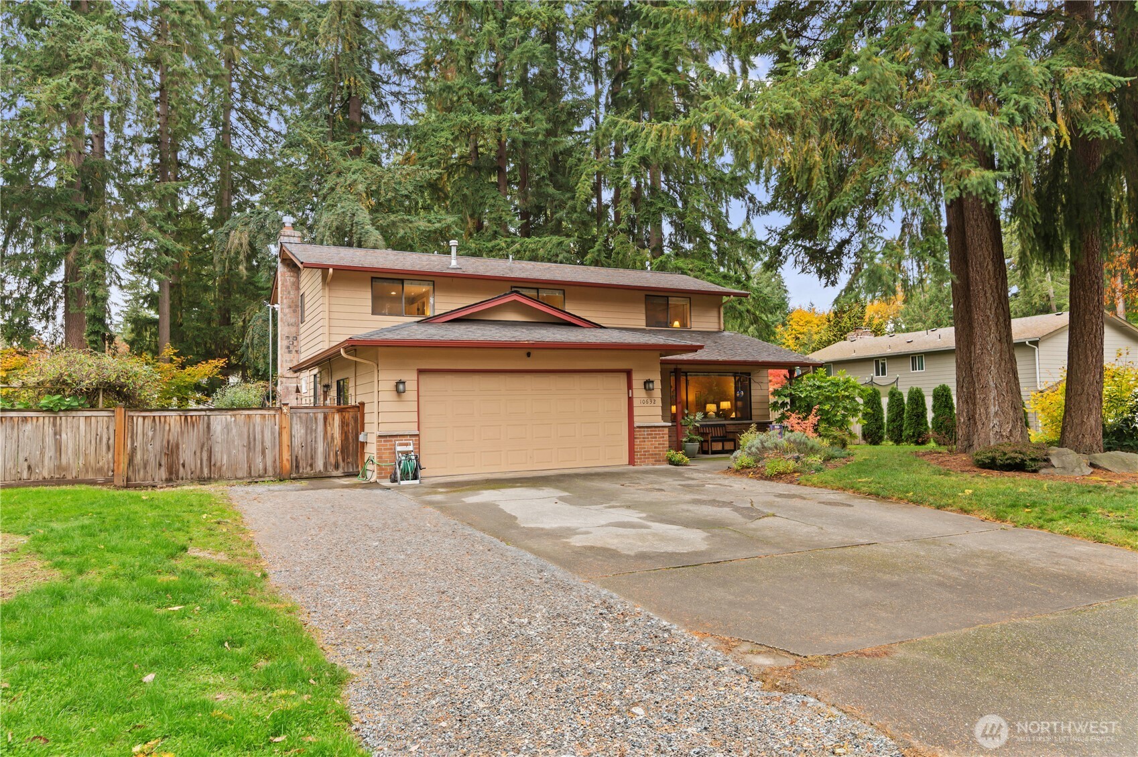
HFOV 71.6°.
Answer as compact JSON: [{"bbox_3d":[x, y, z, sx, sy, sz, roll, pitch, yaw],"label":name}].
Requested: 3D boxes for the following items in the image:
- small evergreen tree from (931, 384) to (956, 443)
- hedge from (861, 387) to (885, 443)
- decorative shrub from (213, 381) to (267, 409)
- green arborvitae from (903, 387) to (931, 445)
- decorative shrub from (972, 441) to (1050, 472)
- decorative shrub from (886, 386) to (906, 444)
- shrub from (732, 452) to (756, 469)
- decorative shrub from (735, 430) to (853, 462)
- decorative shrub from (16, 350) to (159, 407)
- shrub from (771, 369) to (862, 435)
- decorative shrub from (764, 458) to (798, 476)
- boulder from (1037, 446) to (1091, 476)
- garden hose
[{"bbox_3d":[12.611,1.201,26.600,0.860,2.000,0.860,0,-3,-26],"label":"small evergreen tree"},{"bbox_3d":[10.245,1.287,26.600,0.720,1.980,0.720,-2,-3,21],"label":"hedge"},{"bbox_3d":[-8.738,1.211,21.000,1.500,2.250,1.500,0,-3,-26],"label":"decorative shrub"},{"bbox_3d":[11.904,1.255,27.000,0.860,1.960,0.860,0,-3,-26],"label":"green arborvitae"},{"bbox_3d":[9.132,1.575,16.300,1.500,0.620,1.350,0,-3,-26],"label":"decorative shrub"},{"bbox_3d":[11.023,1.272,26.600,0.640,1.960,0.640,-2,-3,22],"label":"decorative shrub"},{"bbox_3d":[3.629,1.726,16.400,0.500,0.330,0.460,-2,-3,12],"label":"shrub"},{"bbox_3d":[4.938,1.500,17.400,2.100,0.690,1.300,0,-3,-26],"label":"decorative shrub"},{"bbox_3d":[-11.424,0.784,18.700,3.200,2.980,2.400,0,-3,-26],"label":"decorative shrub"},{"bbox_3d":[7.339,0.902,23.400,2.500,2.350,2.400,0,-3,-26],"label":"shrub"},{"bbox_3d":[4.010,1.670,14.900,0.580,0.340,0.520,-2,-3,15],"label":"decorative shrub"},{"bbox_3d":[9.049,1.513,14.400,0.820,0.490,0.700,-3,-3,32],"label":"boulder"},{"bbox_3d":[-3.830,1.745,15.600,0.650,0.500,0.500,0,-3,-26],"label":"garden hose"}]

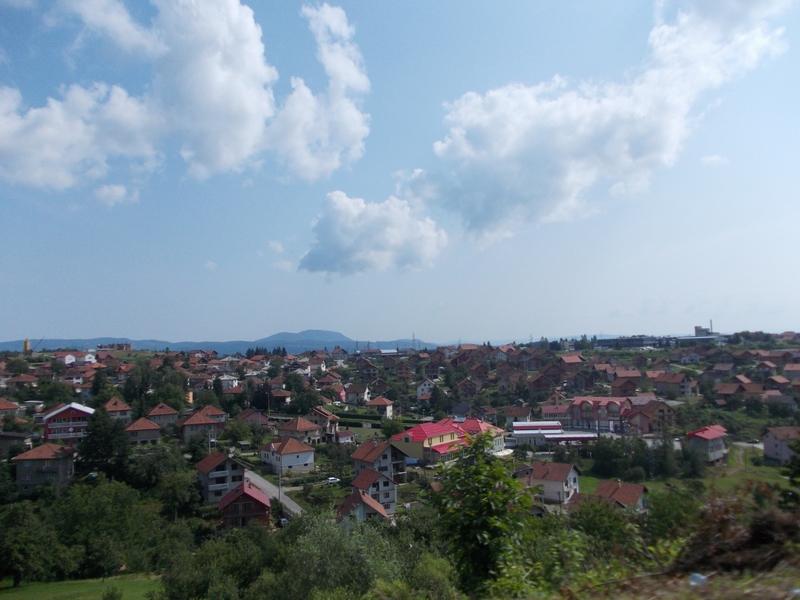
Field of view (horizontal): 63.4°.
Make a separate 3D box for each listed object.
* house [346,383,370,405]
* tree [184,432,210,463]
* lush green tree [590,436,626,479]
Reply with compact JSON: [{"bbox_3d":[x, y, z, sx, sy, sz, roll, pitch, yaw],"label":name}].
[{"bbox_3d":[-20.900,46.400,325.000,10.300,9.200,10.000,-2,-4,20],"label":"house"},{"bbox_3d":[-59.460,43.310,190.000,7.200,8.800,7.200,1,-4,-17],"label":"tree"},{"bbox_3d":[53.550,40.647,167.000,8.774,10.839,8.774,-1,-4,18],"label":"lush green tree"}]

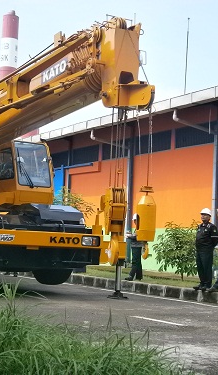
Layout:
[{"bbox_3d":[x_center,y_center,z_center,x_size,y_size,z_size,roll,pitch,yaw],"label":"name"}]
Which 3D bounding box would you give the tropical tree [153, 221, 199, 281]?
[{"bbox_3d":[1.820,1.562,16.700,1.420,1.500,1.400,1,-4,3],"label":"tropical tree"}]

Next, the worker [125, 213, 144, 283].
[{"bbox_3d":[0.624,1.455,16.600,0.440,1.660,0.500,3,-5,-21],"label":"worker"}]

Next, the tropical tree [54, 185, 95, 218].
[{"bbox_3d":[-1.393,1.296,22.000,2.100,2.600,2.000,1,-4,3],"label":"tropical tree"}]

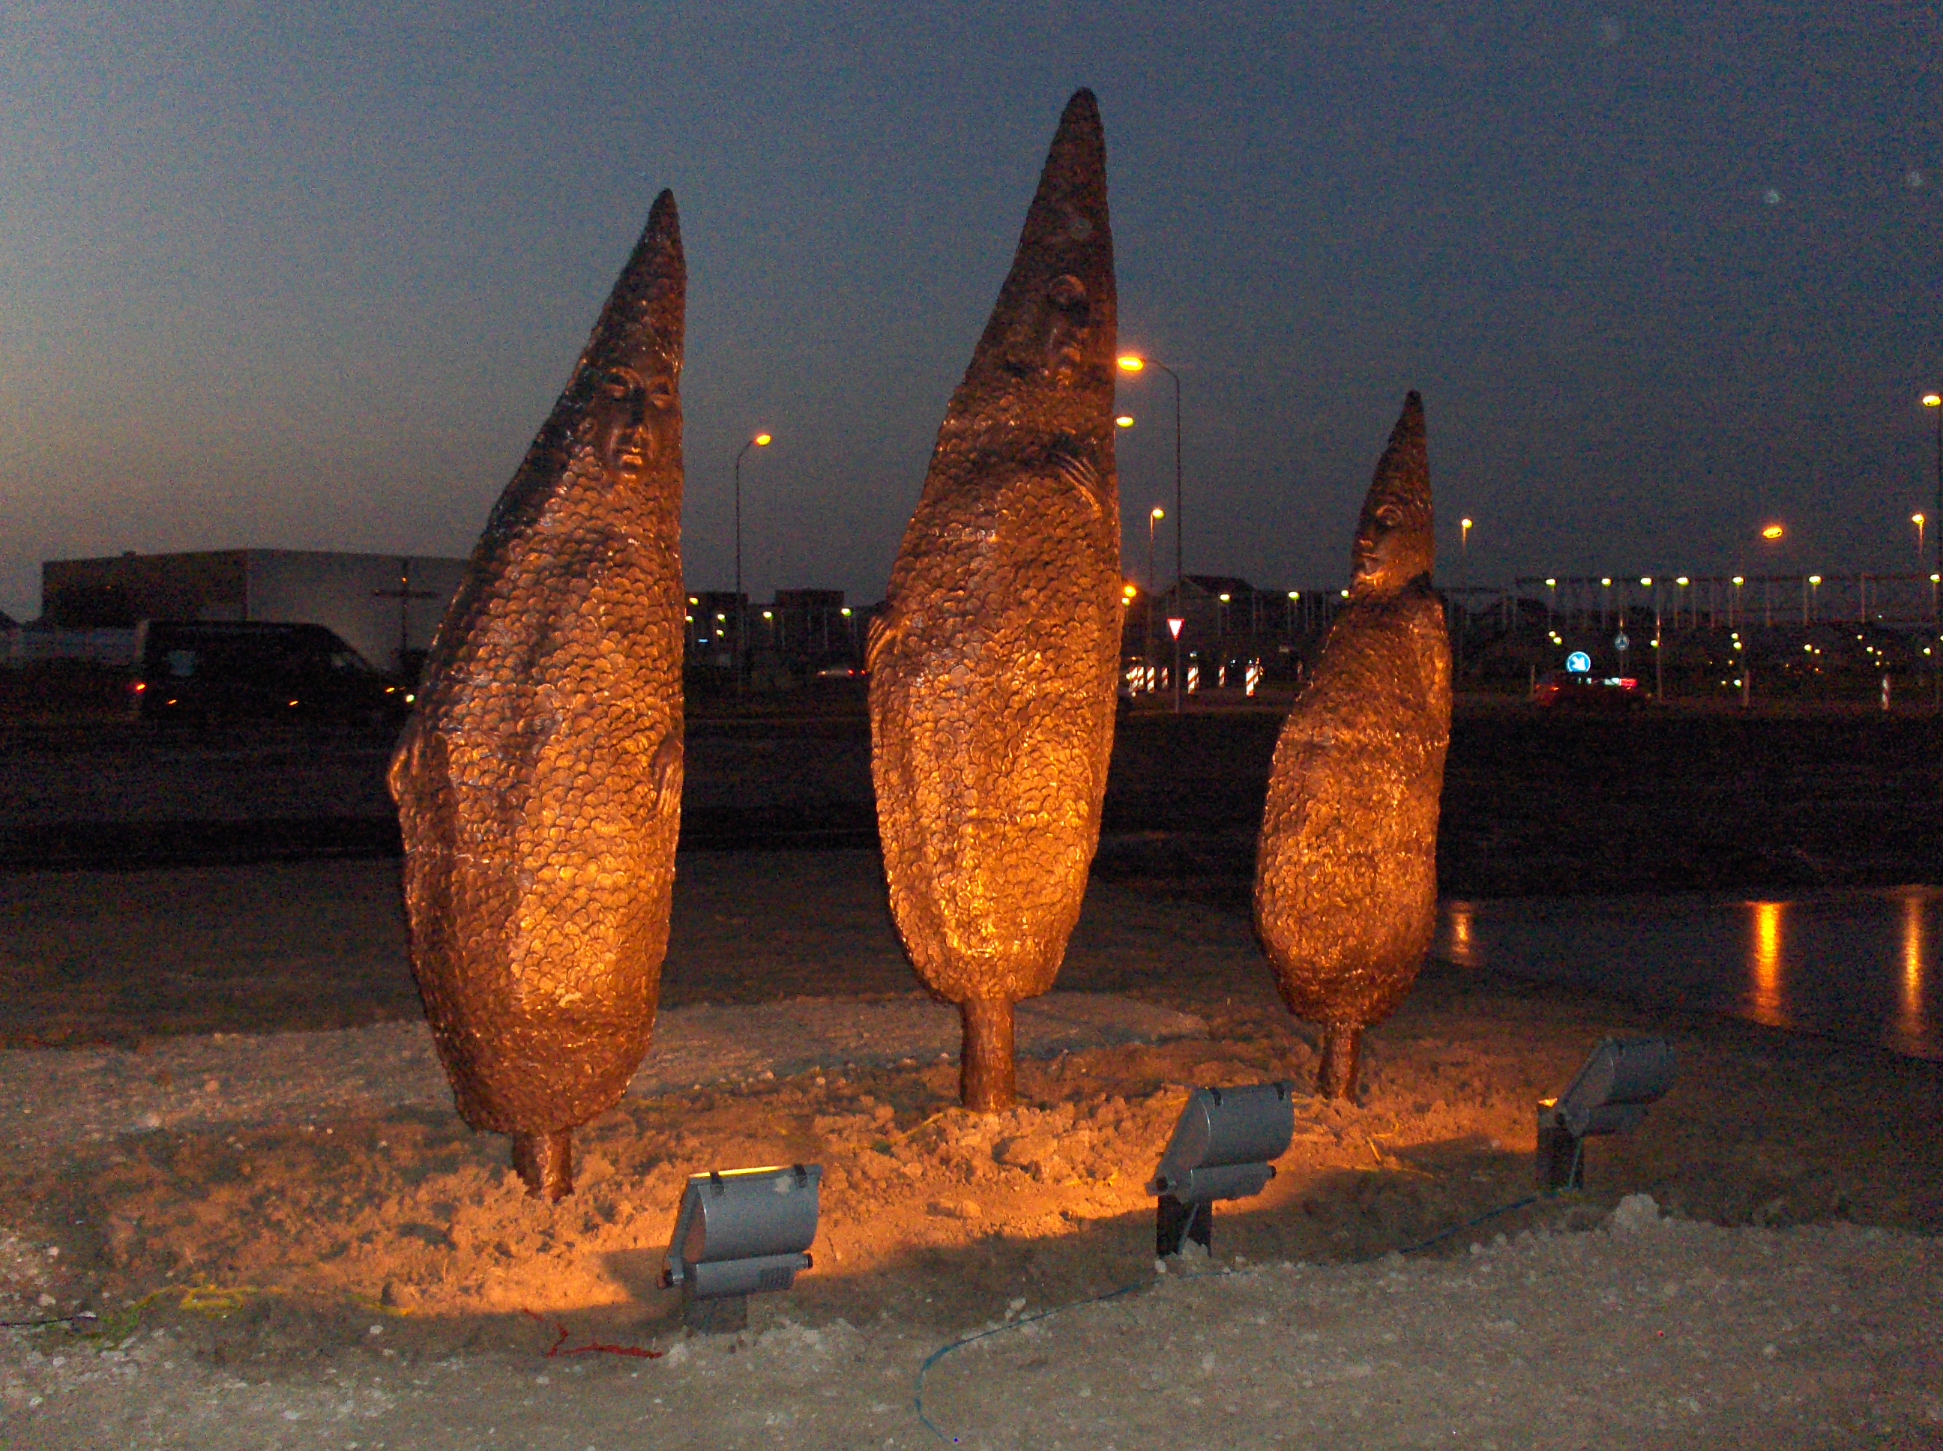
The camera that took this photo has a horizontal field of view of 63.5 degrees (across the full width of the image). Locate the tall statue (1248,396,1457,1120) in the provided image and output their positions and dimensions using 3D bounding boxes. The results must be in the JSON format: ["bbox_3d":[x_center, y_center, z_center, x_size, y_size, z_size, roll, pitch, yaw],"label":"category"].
[{"bbox_3d":[1.374,0.085,5.658,0.660,2.554,0.560,2,3,35],"label":"tall statue"}]

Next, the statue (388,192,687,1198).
[{"bbox_3d":[-1.295,-0.072,4.681,0.820,3.002,0.680,-1,3,-30],"label":"statue"}]

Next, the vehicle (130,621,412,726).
[{"bbox_3d":[-15.415,-1.156,34.681,5.500,2.347,2.000,-1,3,-28],"label":"vehicle"}]

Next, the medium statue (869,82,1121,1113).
[{"bbox_3d":[0.080,-0.410,5.488,0.830,3.570,0.680,-1,2,-18],"label":"medium statue"}]

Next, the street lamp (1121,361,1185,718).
[{"bbox_3d":[5.503,-5.849,47.808,1.800,10.916,0.350,0,2,0],"label":"street lamp"}]

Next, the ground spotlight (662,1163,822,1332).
[{"bbox_3d":[-0.563,1.283,3.853,0.310,0.420,0.280,-1,2,-22],"label":"ground spotlight"}]

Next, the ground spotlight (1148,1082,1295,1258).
[{"bbox_3d":[0.689,1.228,4.331,0.300,0.488,0.280,-1,2,-23],"label":"ground spotlight"}]

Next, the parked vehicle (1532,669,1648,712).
[{"bbox_3d":[22.466,-1.268,56.994,4.200,1.480,1.720,0,2,-2],"label":"parked vehicle"}]

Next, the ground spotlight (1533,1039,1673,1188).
[{"bbox_3d":[1.982,1.217,4.901,0.290,0.489,0.280,-1,2,-26],"label":"ground spotlight"}]

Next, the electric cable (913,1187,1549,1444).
[{"bbox_3d":[0.723,1.411,4.077,2.304,0.040,0.365,-2,3,-41],"label":"electric cable"}]

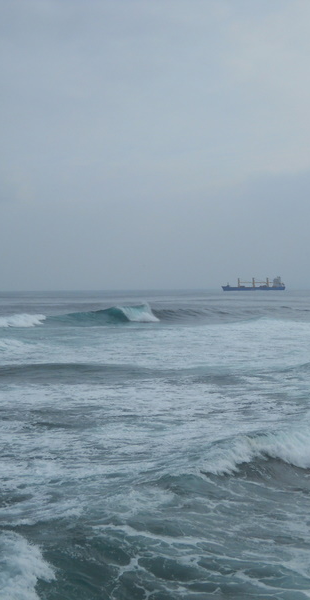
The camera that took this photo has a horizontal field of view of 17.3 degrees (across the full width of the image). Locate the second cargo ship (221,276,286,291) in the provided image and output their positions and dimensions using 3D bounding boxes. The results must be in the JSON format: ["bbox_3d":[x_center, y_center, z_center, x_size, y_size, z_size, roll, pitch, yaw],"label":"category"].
[{"bbox_3d":[242.895,-39.335,2500.000,156.000,35.500,24.500,-1,1,-2],"label":"second cargo ship"}]

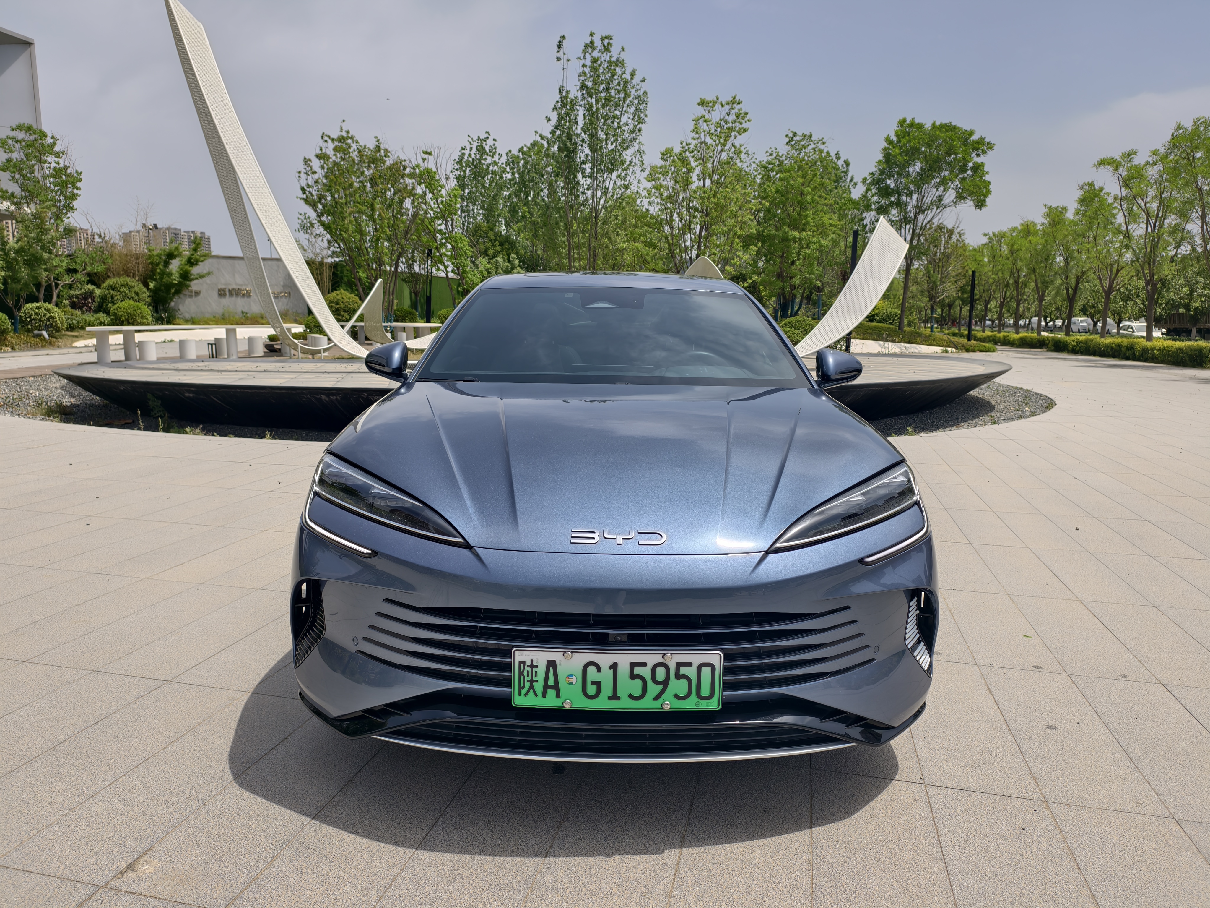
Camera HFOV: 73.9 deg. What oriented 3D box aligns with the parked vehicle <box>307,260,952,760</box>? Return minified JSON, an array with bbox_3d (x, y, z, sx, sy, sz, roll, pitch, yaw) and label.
[{"bbox_3d":[0.023,-0.190,4.197,1.910,1.495,4.970,1,10,0],"label":"parked vehicle"}]

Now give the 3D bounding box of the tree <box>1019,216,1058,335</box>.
[{"bbox_3d":[20.562,-8.174,38.321,2.000,6.098,2.400,1,10,0],"label":"tree"}]

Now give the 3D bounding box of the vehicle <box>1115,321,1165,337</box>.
[{"bbox_3d":[37.202,-8.342,56.000,1.830,1.480,4.600,3,10,14],"label":"vehicle"}]

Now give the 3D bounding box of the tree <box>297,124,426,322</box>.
[{"bbox_3d":[-10.415,-9.535,34.410,5.276,8.662,5.200,-2,10,-16],"label":"tree"}]

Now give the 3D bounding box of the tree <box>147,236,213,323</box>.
[{"bbox_3d":[-18.195,-7.419,34.276,2.503,3.631,2.700,-4,11,-27],"label":"tree"}]

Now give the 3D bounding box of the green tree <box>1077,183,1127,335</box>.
[{"bbox_3d":[18.773,-7.005,30.510,2.300,6.411,2.600,1,10,0],"label":"green tree"}]

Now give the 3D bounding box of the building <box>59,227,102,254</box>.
[{"bbox_3d":[-490.299,-171.681,756.572,30.000,79.300,20.000,-7,12,-39],"label":"building"}]

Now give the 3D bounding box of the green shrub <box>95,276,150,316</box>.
[{"bbox_3d":[-19.767,-6.385,32.934,1.934,1.789,2.100,-5,11,-30],"label":"green shrub"}]

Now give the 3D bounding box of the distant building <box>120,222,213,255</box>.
[{"bbox_3d":[-417.361,-174.905,771.814,70.000,82.200,32.000,-7,12,-39],"label":"distant building"}]

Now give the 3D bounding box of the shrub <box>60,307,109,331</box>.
[{"bbox_3d":[-19.814,-5.128,30.611,1.577,0.924,1.500,-5,11,-32],"label":"shrub"}]

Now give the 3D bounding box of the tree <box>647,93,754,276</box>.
[{"bbox_3d":[3.796,-9.399,32.363,4.500,9.500,4.400,1,10,0],"label":"tree"}]

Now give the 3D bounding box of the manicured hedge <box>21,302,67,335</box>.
[{"bbox_3d":[-24.794,-5.956,35.500,1.650,1.480,1.650,1,10,0],"label":"manicured hedge"}]

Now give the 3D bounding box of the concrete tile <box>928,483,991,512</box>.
[{"bbox_3d":[2.539,0.318,5.812,0.304,0.030,0.878,3,10,13],"label":"concrete tile"}]

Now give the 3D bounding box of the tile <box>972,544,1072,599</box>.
[{"bbox_3d":[2.135,0.612,4.146,0.302,0.045,0.885,3,10,14],"label":"tile"}]

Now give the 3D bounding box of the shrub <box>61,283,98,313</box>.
[{"bbox_3d":[-22.121,-6.520,33.929,1.411,1.334,1.600,-5,11,-32],"label":"shrub"}]

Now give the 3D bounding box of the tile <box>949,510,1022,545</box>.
[{"bbox_3d":[2.363,0.473,5.034,0.306,0.040,0.891,3,10,13],"label":"tile"}]

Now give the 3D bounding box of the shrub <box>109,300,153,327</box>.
[{"bbox_3d":[-18.629,-5.491,31.562,1.508,1.061,1.700,-5,11,-30],"label":"shrub"}]

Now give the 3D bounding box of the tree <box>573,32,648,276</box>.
[{"bbox_3d":[0.211,-11.041,33.610,3.400,12.217,3.400,1,10,0],"label":"tree"}]

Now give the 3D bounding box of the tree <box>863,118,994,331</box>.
[{"bbox_3d":[12.929,-8.968,32.416,5.400,8.674,5.200,1,10,0],"label":"tree"}]

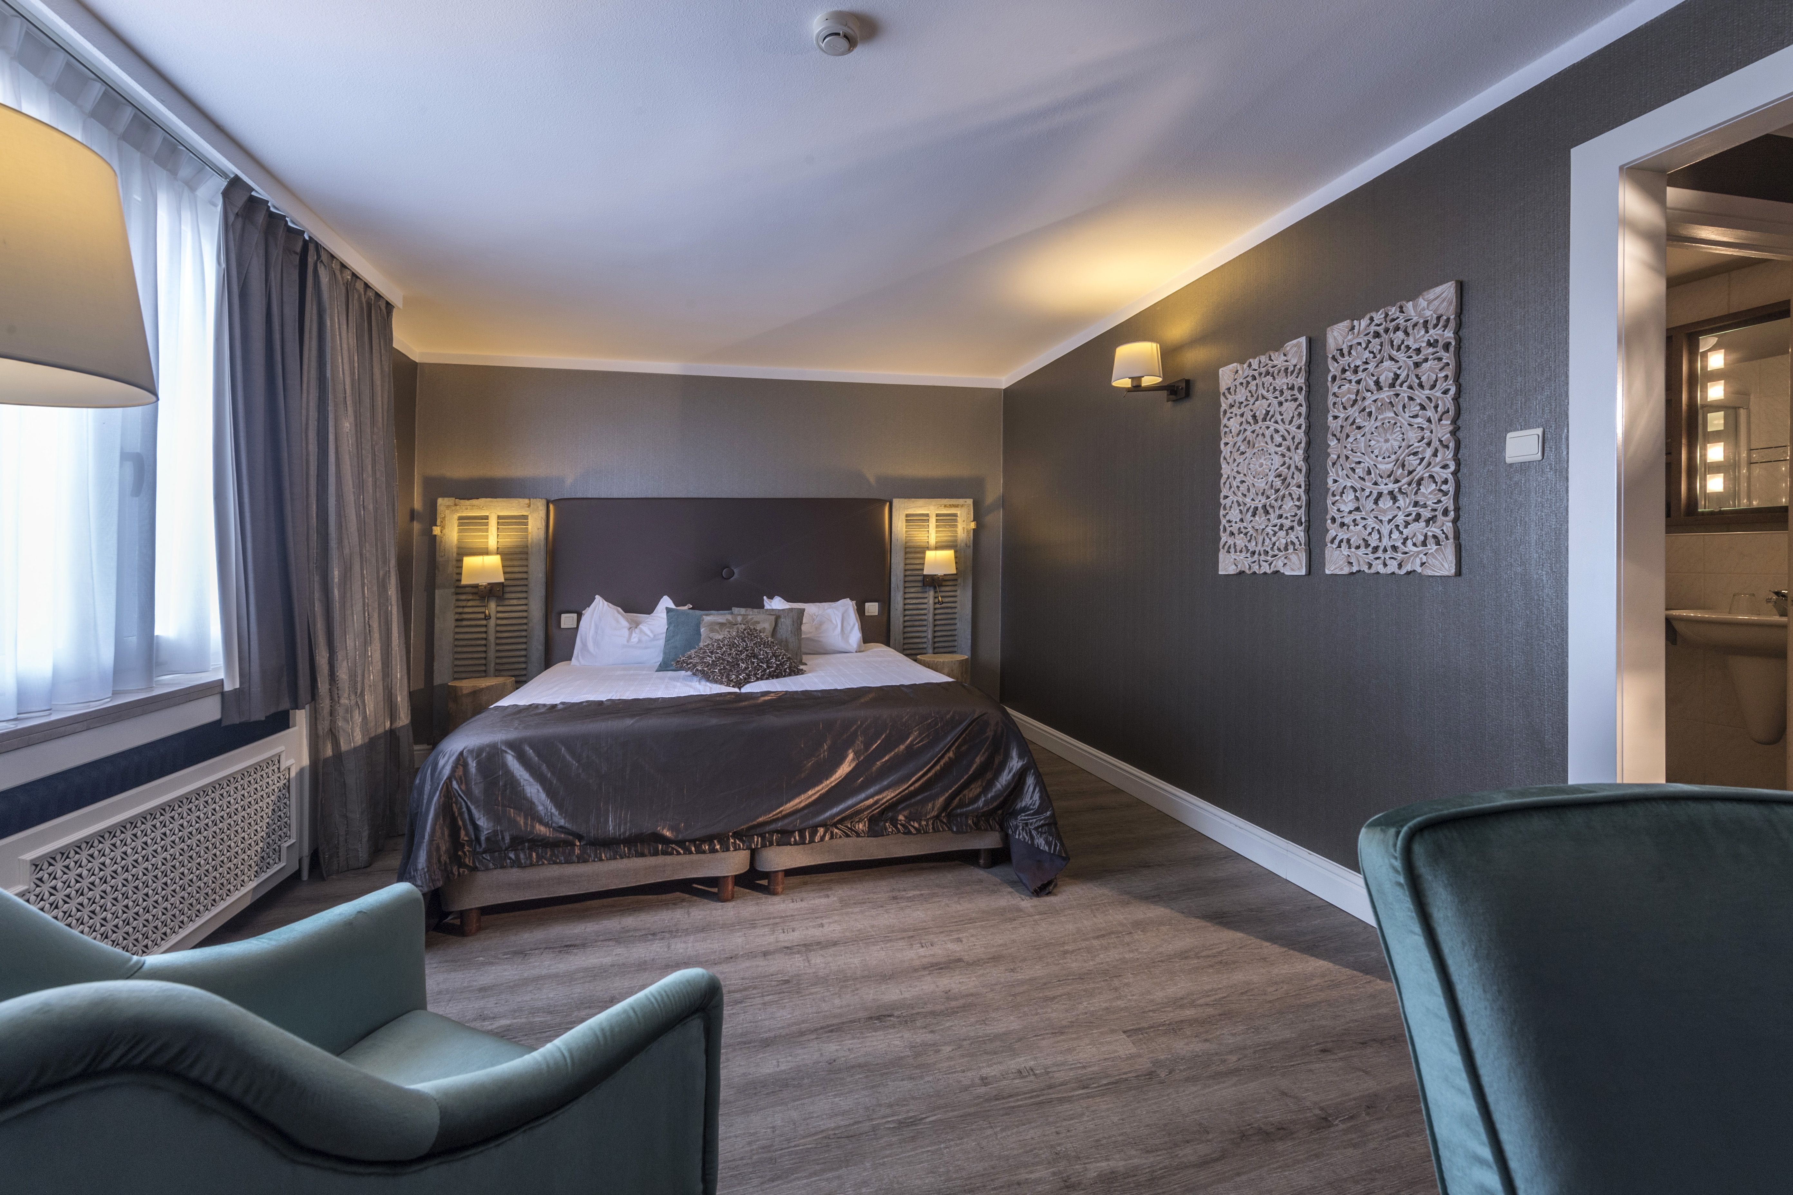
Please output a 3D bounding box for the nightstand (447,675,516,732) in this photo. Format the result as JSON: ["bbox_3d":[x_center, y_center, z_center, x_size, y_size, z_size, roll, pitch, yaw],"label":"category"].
[{"bbox_3d":[-2.230,0.741,3.765,0.370,0.540,0.360,-1,2,-15],"label":"nightstand"}]

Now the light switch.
[{"bbox_3d":[1.587,-0.383,1.762,0.014,0.081,0.081,-1,2,-15],"label":"light switch"}]

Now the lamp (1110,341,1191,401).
[{"bbox_3d":[1.089,-0.975,3.003,0.280,0.245,0.210,-1,2,-15],"label":"lamp"}]

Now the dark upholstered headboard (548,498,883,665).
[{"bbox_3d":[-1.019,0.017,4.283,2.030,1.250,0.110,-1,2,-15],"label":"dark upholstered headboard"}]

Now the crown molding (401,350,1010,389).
[{"bbox_3d":[-0.946,-1.385,4.278,3.500,0.055,0.055,-2,3,-15],"label":"crown molding"}]

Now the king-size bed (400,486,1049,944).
[{"bbox_3d":[-0.707,0.214,3.243,2.070,1.500,2.150,-1,2,-15],"label":"king-size bed"}]

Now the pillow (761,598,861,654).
[{"bbox_3d":[-0.495,0.167,4.144,0.570,0.370,0.160,-1,-26,-15],"label":"pillow"}]

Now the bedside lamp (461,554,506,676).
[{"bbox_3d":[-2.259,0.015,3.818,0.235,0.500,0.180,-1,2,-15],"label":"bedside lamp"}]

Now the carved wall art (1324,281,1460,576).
[{"bbox_3d":[1.479,-0.478,2.118,0.030,0.805,0.415,-1,2,-15],"label":"carved wall art"}]

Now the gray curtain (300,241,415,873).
[{"bbox_3d":[-2.024,-0.106,2.665,0.140,2.160,0.600,-1,2,-15],"label":"gray curtain"}]

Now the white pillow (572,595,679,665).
[{"bbox_3d":[-1.475,0.186,3.853,0.580,0.390,0.170,-1,-23,-15],"label":"white pillow"}]

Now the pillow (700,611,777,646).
[{"bbox_3d":[-0.785,0.223,3.472,0.380,0.360,0.120,-1,-36,-15],"label":"pillow"}]

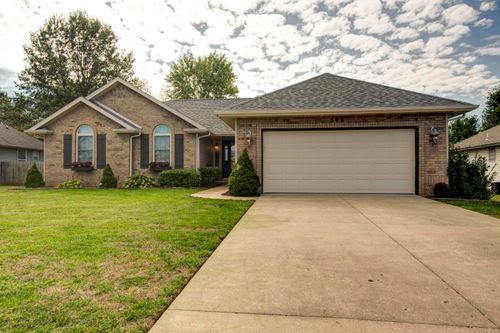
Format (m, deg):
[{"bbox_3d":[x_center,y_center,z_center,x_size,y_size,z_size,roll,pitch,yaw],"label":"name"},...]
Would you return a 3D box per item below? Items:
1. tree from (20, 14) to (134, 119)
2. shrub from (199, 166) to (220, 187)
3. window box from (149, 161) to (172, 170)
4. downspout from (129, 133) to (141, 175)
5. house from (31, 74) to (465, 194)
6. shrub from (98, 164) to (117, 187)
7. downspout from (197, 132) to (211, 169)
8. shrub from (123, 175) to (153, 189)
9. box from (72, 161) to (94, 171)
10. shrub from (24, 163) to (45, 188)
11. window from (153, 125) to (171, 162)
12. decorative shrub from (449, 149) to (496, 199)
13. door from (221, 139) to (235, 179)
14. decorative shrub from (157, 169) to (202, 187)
[{"bbox_3d":[-15.477,-6.454,29.863,10.218,15.186,10.218,0,-1,8],"label":"tree"},{"bbox_3d":[-1.878,0.464,15.405,1.050,0.950,1.000,0,-1,8],"label":"shrub"},{"bbox_3d":[-3.995,-0.011,14.864,0.920,0.390,0.270,0,-1,8],"label":"window box"},{"bbox_3d":[-5.121,-0.389,14.901,0.500,2.260,0.100,0,-1,8],"label":"downspout"},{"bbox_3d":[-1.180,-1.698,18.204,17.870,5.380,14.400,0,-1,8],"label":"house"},{"bbox_3d":[-6.253,0.423,14.705,0.740,1.050,0.740,0,-1,8],"label":"shrub"},{"bbox_3d":[-2.069,-0.387,14.824,0.520,2.260,0.100,0,-1,8],"label":"downspout"},{"bbox_3d":[-4.887,0.656,14.613,1.330,0.600,1.000,0,-1,8],"label":"shrub"},{"bbox_3d":[-7.516,-0.016,15.011,0.920,0.400,0.270,0,-1,8],"label":"box"},{"bbox_3d":[-9.821,0.393,15.255,0.820,1.170,0.820,0,-1,8],"label":"shrub"},{"bbox_3d":[-4.113,-0.996,15.660,0.880,1.940,0.140,0,-1,8],"label":"window"},{"bbox_3d":[6.860,0.182,10.348,1.220,1.560,1.200,0,-1,8],"label":"decorative shrub"},{"bbox_3d":[-1.036,-0.401,17.870,0.900,2.040,0.090,0,-1,8],"label":"door"},{"bbox_3d":[-2.983,0.499,14.100,1.680,0.750,0.850,0,-1,8],"label":"decorative shrub"}]

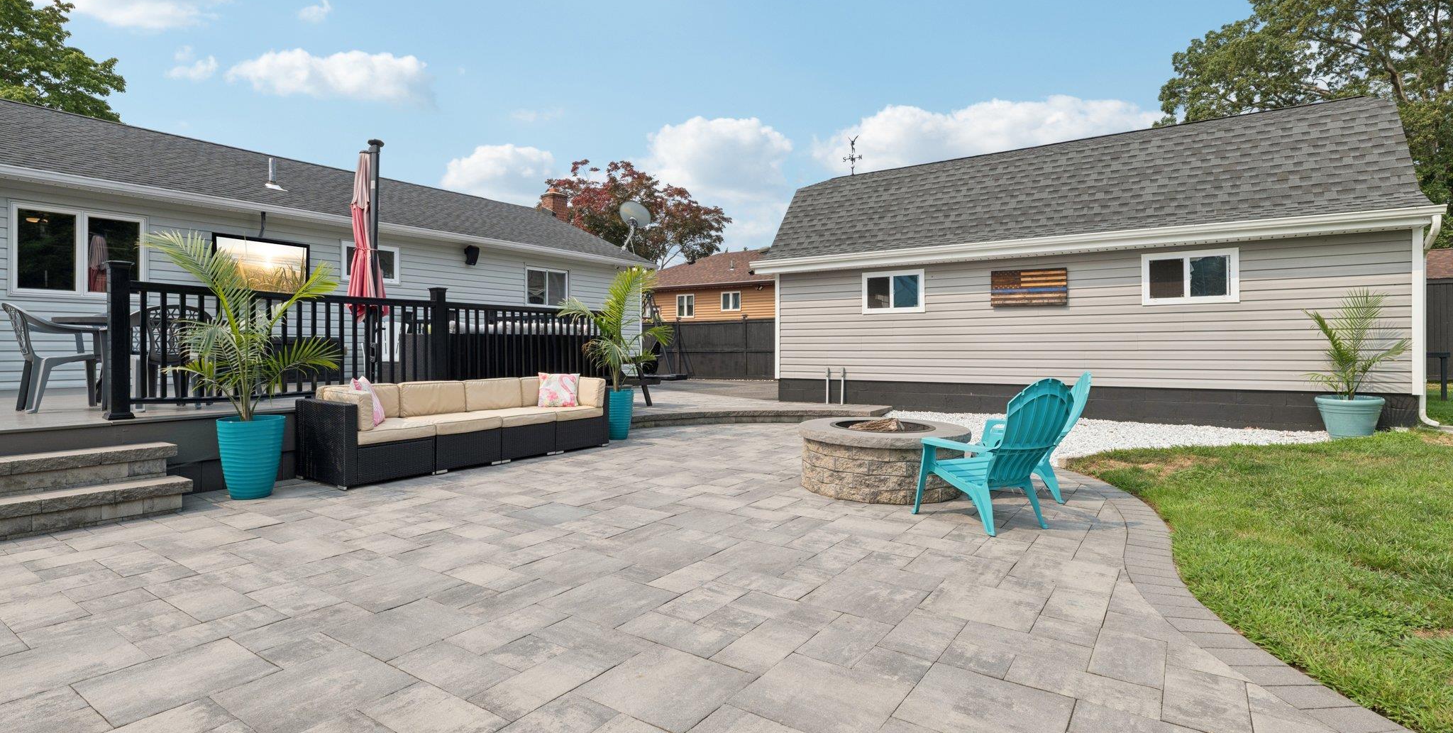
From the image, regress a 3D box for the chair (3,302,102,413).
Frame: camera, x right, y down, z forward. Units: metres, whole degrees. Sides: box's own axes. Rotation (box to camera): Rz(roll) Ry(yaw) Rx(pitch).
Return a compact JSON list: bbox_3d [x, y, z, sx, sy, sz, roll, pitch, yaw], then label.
[{"bbox_3d":[-5.630,-0.076,5.780,0.560,0.880,0.580,1,2,37],"label":"chair"}]

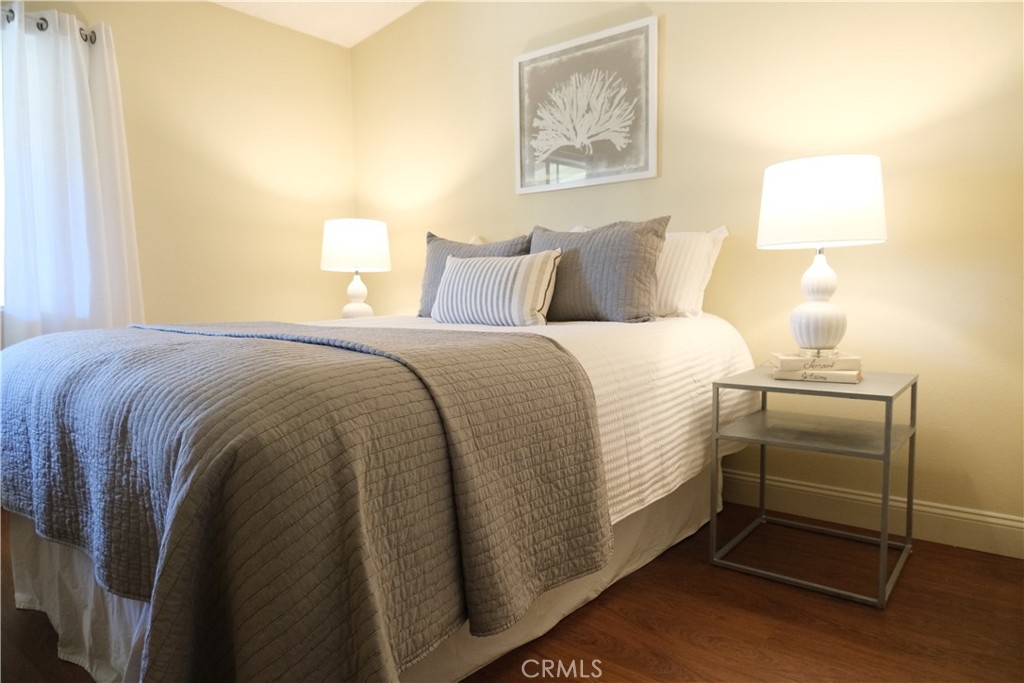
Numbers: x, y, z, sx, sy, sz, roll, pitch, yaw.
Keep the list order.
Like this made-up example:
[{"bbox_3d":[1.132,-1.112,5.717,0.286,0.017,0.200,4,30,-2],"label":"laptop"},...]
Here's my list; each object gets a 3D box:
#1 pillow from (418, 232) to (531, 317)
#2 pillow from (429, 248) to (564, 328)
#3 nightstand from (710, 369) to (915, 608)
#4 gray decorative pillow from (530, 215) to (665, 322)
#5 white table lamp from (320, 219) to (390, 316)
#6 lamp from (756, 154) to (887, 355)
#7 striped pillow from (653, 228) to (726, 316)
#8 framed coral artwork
[{"bbox_3d":[-0.173,-0.313,3.053,0.657,0.428,0.175,3,-12,39],"label":"pillow"},{"bbox_3d":[-0.074,-0.217,2.630,0.603,0.307,0.151,3,-17,39],"label":"pillow"},{"bbox_3d":[1.002,0.424,2.162,0.505,0.603,0.482,3,6,39],"label":"nightstand"},{"bbox_3d":[0.317,-0.282,2.610,0.639,0.428,0.181,3,-13,39],"label":"gray decorative pillow"},{"bbox_3d":[-0.840,-0.335,3.562,0.379,0.618,0.379,3,6,39],"label":"white table lamp"},{"bbox_3d":[0.998,-0.257,2.120,0.379,0.618,0.379,3,6,39],"label":"lamp"},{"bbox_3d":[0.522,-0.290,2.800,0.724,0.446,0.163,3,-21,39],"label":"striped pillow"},{"bbox_3d":[0.319,-1.073,3.075,0.790,0.679,0.027,3,6,39],"label":"framed coral artwork"}]

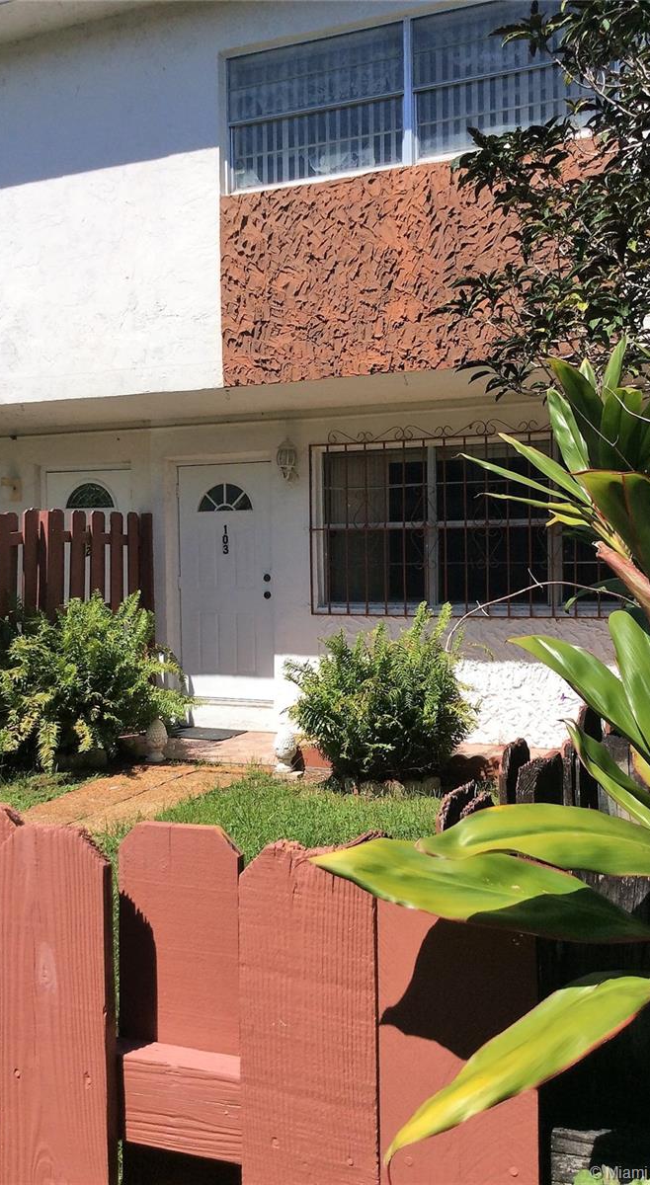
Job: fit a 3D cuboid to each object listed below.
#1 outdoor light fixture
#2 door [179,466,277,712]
[{"bbox_3d":[-0.312,-1.097,9.100,0.160,0.360,0.190,0,3,24],"label":"outdoor light fixture"},{"bbox_3d":[-0.837,-0.092,9.486,0.915,2.050,0.050,0,3,24],"label":"door"}]

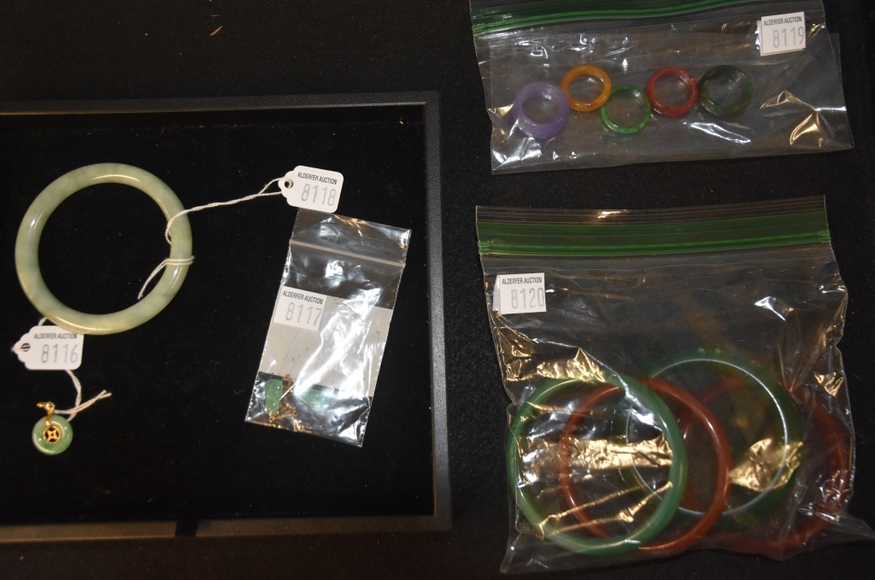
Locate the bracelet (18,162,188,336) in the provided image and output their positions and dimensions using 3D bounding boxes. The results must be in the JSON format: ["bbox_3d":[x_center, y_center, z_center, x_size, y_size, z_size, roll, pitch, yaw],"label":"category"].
[{"bbox_3d":[-0.146,-0.018,0.286,0.077,0.009,0.077,0,81,0],"label":"bracelet"}]

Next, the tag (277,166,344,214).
[{"bbox_3d":[-0.057,-0.045,0.293,0.028,0.001,0.020,8,81,1],"label":"tag"}]

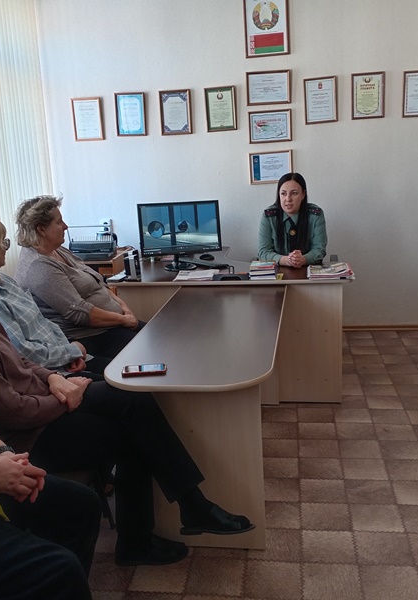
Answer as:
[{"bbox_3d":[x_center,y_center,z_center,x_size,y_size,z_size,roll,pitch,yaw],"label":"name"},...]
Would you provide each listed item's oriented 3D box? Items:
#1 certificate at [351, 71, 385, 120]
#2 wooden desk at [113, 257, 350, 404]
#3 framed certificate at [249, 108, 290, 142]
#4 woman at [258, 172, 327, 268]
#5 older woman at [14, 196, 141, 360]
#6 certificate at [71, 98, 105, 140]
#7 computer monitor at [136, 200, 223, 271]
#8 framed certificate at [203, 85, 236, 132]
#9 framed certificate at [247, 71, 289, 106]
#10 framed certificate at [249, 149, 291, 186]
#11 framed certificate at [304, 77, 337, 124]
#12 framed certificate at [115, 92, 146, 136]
[{"bbox_3d":[1.188,-1.516,4.637,0.238,0.325,0.024,-1,14,6],"label":"certificate"},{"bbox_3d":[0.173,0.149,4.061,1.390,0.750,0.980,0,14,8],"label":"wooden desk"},{"bbox_3d":[0.469,-1.323,4.762,0.325,0.238,0.024,-1,14,6],"label":"framed certificate"},{"bbox_3d":[0.562,-0.169,4.119,0.470,1.310,0.660,0,14,8],"label":"woman"},{"bbox_3d":[-0.568,0.080,3.354,0.760,1.270,0.540,-2,13,2],"label":"older woman"},{"bbox_3d":[-0.949,-1.416,4.894,0.238,0.325,0.024,-1,14,6],"label":"certificate"},{"bbox_3d":[-0.172,-0.405,3.930,0.510,0.410,0.200,-5,14,-13],"label":"computer monitor"},{"bbox_3d":[0.092,-1.457,4.770,0.238,0.325,0.024,-1,14,6],"label":"framed certificate"},{"bbox_3d":[0.454,-1.592,4.695,0.332,0.240,0.020,0,14,8],"label":"framed certificate"},{"bbox_3d":[0.486,-1.022,4.834,0.325,0.238,0.024,-1,14,6],"label":"framed certificate"},{"bbox_3d":[0.845,-1.495,4.679,0.238,0.325,0.024,-1,14,6],"label":"framed certificate"},{"bbox_3d":[-0.608,-1.440,4.851,0.238,0.325,0.024,-1,14,6],"label":"framed certificate"}]

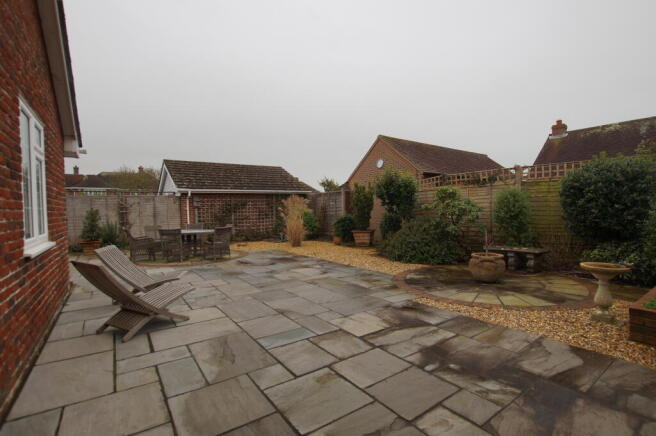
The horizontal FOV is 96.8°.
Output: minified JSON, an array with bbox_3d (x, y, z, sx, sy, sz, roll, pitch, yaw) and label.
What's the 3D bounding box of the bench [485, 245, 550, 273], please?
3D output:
[{"bbox_3d":[3.997,0.901,6.195,0.420,0.440,1.080,-2,2,-41],"label":"bench"}]

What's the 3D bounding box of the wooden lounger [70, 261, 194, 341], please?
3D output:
[{"bbox_3d":[-2.209,0.871,3.389,0.580,0.820,1.030,0,2,31],"label":"wooden lounger"}]

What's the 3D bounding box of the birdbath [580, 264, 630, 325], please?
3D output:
[{"bbox_3d":[3.337,0.901,3.500,0.450,0.640,0.450,0,2,44],"label":"birdbath"}]

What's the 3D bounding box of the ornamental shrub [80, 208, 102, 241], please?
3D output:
[{"bbox_3d":[-7.875,0.216,9.700,0.600,1.050,0.600,-2,2,-37],"label":"ornamental shrub"}]

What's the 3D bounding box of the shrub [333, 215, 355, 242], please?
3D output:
[{"bbox_3d":[0.588,0.417,11.050,0.750,1.120,0.800,-1,2,0],"label":"shrub"}]

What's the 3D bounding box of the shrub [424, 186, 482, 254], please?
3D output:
[{"bbox_3d":[3.210,0.135,7.450,1.250,1.860,1.400,-2,2,-36],"label":"shrub"}]

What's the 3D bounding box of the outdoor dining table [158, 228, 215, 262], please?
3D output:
[{"bbox_3d":[-4.340,0.833,8.941,1.500,0.760,1.500,-2,2,-26],"label":"outdoor dining table"}]

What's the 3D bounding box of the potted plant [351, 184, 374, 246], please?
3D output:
[{"bbox_3d":[1.236,-0.087,10.350,0.780,2.160,0.760,0,2,18],"label":"potted plant"}]

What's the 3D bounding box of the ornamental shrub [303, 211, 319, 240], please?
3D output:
[{"bbox_3d":[-0.791,0.306,12.800,0.800,1.260,0.750,-2,2,-36],"label":"ornamental shrub"}]

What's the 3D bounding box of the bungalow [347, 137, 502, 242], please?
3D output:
[{"bbox_3d":[4.950,-1.123,12.900,8.100,4.000,3.800,-2,2,-36],"label":"bungalow"}]

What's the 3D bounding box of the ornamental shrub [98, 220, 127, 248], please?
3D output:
[{"bbox_3d":[-7.398,0.566,10.000,0.780,0.980,0.750,-2,2,-37],"label":"ornamental shrub"}]

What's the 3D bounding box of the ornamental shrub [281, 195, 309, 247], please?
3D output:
[{"bbox_3d":[-1.243,0.152,10.777,1.050,1.950,1.000,-1,1,0],"label":"ornamental shrub"}]

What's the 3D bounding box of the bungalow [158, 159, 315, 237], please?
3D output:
[{"bbox_3d":[-4.900,-0.863,14.800,5.900,3.550,6.100,-2,2,-36],"label":"bungalow"}]

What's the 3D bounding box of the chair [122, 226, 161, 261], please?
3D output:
[{"bbox_3d":[-5.484,0.755,8.538,0.700,0.970,0.620,-2,1,-16],"label":"chair"}]

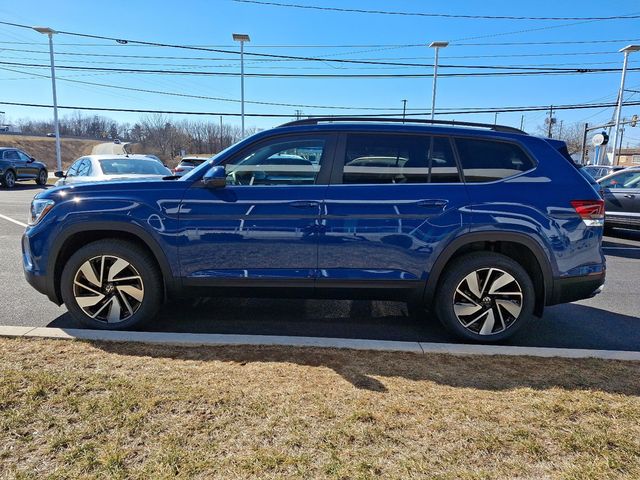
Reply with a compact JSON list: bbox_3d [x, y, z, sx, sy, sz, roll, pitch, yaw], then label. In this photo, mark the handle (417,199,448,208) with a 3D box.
[{"bbox_3d":[0.855,-0.273,3.498,0.240,0.050,0.055,2,9,-1],"label":"handle"}]

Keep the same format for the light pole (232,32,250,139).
[{"bbox_3d":[-4.054,-6.506,23.869,0.700,7.570,1.050,1,10,0],"label":"light pole"}]

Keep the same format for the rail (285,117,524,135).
[{"bbox_3d":[0.687,-0.925,3.789,2.070,0.110,0.070,2,9,-1],"label":"rail"}]

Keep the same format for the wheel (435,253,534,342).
[{"bbox_3d":[1.331,0.468,3.763,0.765,0.765,0.260,2,9,-1],"label":"wheel"}]

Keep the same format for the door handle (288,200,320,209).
[{"bbox_3d":[-0.120,-0.266,3.488,0.240,0.050,0.055,2,9,-1],"label":"door handle"}]

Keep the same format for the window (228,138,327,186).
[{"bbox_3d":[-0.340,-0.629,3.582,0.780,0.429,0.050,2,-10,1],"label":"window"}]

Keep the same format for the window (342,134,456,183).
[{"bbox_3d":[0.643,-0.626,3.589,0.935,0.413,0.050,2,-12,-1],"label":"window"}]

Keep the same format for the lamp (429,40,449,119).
[{"bbox_3d":[5.923,-6.224,23.877,0.700,7.480,1.050,1,10,0],"label":"lamp"}]

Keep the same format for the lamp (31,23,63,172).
[{"bbox_3d":[-13.858,-6.774,23.864,0.700,7.640,1.050,1,10,0],"label":"lamp"}]

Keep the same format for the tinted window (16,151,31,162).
[{"bbox_3d":[-13.086,-3.685,20.400,0.060,0.470,1.000,-22,11,-3],"label":"tinted window"}]

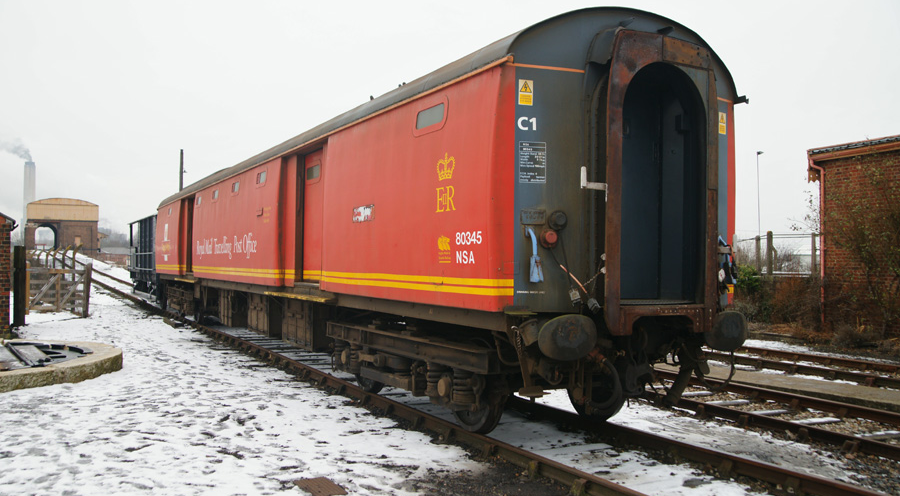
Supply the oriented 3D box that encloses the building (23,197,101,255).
[{"bbox_3d":[-65.800,-2.500,127.300,10.500,10.900,12.000,1,-2,-28],"label":"building"}]

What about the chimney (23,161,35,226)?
[{"bbox_3d":[-841.000,-69.700,1500.000,21.000,200.000,21.000,1,-2,-29],"label":"chimney"}]

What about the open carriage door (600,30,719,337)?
[{"bbox_3d":[1.754,-0.522,6.415,1.280,2.480,0.220,1,-2,-29],"label":"open carriage door"}]

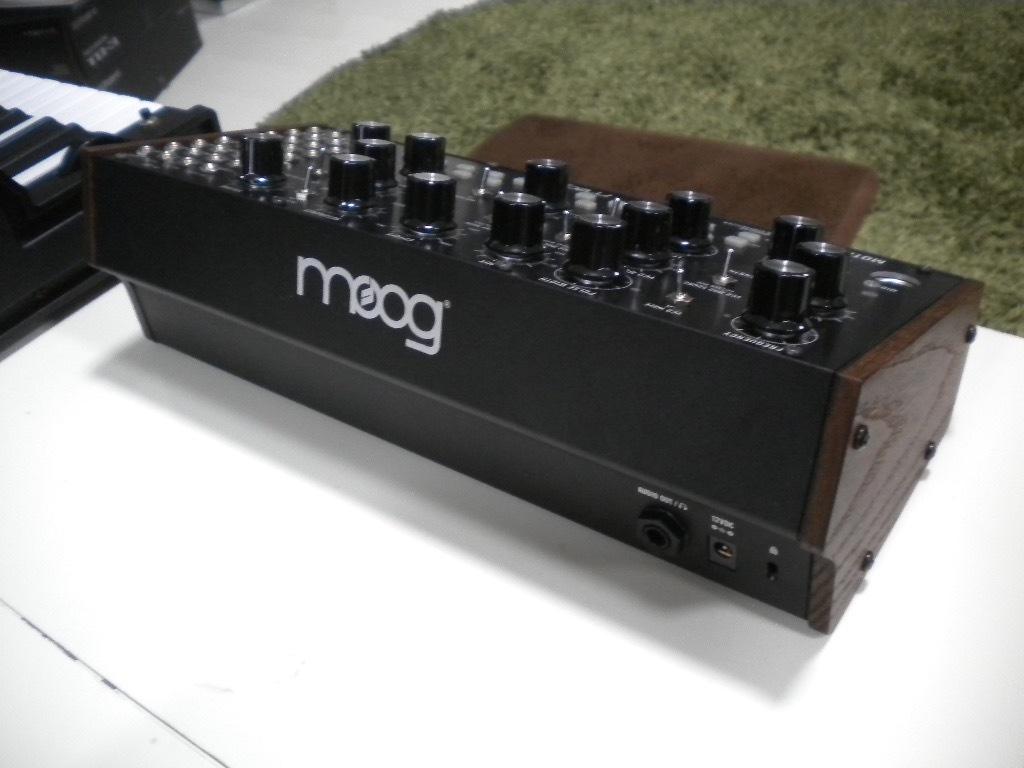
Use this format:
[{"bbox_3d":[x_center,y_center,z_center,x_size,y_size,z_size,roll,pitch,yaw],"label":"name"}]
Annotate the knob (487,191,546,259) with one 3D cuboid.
[{"bbox_3d":[0.002,-0.050,0.326,0.019,0.017,0.019,5,22,-2],"label":"knob"}]

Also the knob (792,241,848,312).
[{"bbox_3d":[0.090,-0.032,0.304,0.019,0.017,0.019,20,26,31],"label":"knob"}]

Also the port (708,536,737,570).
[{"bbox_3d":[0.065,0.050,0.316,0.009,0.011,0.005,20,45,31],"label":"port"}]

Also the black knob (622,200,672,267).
[{"bbox_3d":[0.043,-0.048,0.332,0.019,0.017,0.019,5,22,-2],"label":"black knob"}]

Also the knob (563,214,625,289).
[{"bbox_3d":[0.025,-0.039,0.306,0.019,0.017,0.019,5,22,-2],"label":"knob"}]

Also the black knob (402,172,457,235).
[{"bbox_3d":[-0.027,-0.059,0.342,0.019,0.017,0.019,5,22,-2],"label":"black knob"}]

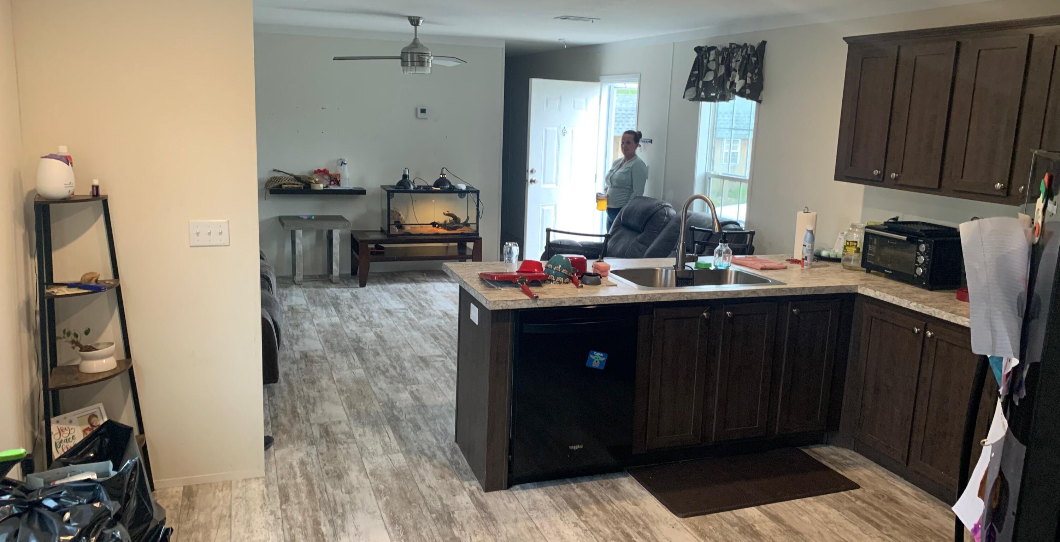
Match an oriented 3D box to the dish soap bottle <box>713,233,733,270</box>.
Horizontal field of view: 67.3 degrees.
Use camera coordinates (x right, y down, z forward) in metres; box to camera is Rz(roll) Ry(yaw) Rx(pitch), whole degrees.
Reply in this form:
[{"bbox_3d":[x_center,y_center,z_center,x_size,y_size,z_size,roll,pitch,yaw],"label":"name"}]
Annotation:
[{"bbox_3d":[1.094,-0.116,4.509,0.097,0.205,0.097,4,11,10],"label":"dish soap bottle"}]

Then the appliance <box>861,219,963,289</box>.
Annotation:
[{"bbox_3d":[2.128,-0.085,4.409,0.280,0.280,0.510,-1,12,-17],"label":"appliance"}]

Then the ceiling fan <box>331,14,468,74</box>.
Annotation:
[{"bbox_3d":[-1.022,-1.799,6.324,1.130,0.435,1.200,1,11,-8],"label":"ceiling fan"}]

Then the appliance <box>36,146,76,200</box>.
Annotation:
[{"bbox_3d":[-1.852,-0.373,3.088,0.135,0.185,0.135,6,12,16],"label":"appliance"}]

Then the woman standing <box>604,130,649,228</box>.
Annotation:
[{"bbox_3d":[0.827,-0.449,7.233,0.380,1.620,0.460,-5,13,-34],"label":"woman standing"}]

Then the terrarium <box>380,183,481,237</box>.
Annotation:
[{"bbox_3d":[-1.051,-0.619,8.252,0.930,0.470,0.475,-2,12,-20],"label":"terrarium"}]

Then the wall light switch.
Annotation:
[{"bbox_3d":[-1.393,-0.162,3.463,0.160,0.114,0.020,-2,12,-20],"label":"wall light switch"}]

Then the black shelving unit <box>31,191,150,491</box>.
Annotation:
[{"bbox_3d":[-1.778,0.375,3.249,0.360,1.340,0.370,-2,12,-20],"label":"black shelving unit"}]

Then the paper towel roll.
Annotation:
[{"bbox_3d":[1.705,-0.228,4.939,0.118,0.300,0.118,2,11,0],"label":"paper towel roll"}]

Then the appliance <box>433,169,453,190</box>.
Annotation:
[{"bbox_3d":[-0.901,-0.953,8.214,0.205,0.198,0.205,-2,12,-20],"label":"appliance"}]

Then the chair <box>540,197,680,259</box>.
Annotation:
[{"bbox_3d":[0.717,-0.130,7.117,1.000,1.020,0.970,-2,12,-20],"label":"chair"}]

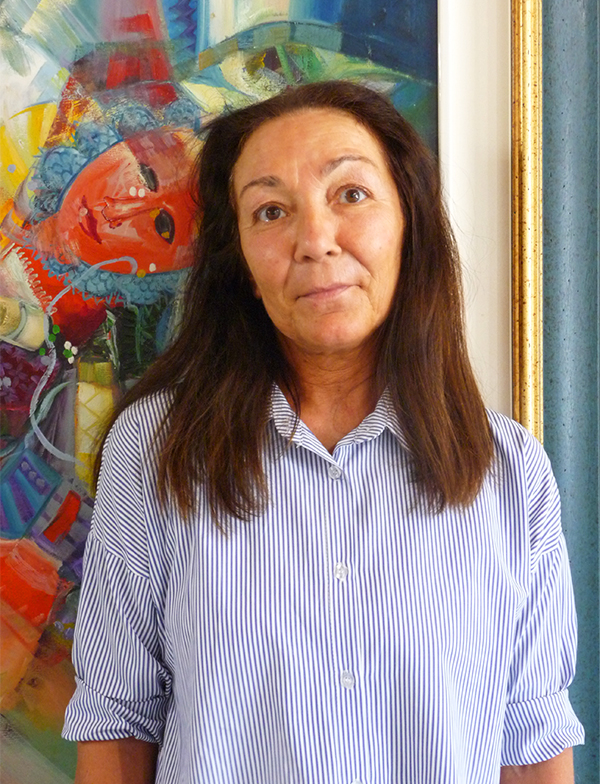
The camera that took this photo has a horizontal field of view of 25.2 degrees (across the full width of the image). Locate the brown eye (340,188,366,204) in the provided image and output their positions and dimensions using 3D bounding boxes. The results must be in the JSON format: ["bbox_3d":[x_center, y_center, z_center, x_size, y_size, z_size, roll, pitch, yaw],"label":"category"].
[{"bbox_3d":[0.043,-0.156,1.070,0.023,0.013,0.014,-10,-1,5],"label":"brown eye"}]

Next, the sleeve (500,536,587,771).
[{"bbox_3d":[0.204,0.221,1.140,0.077,0.193,0.120,0,-1,0],"label":"sleeve"}]

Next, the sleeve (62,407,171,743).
[{"bbox_3d":[-0.156,0.155,1.140,0.092,0.285,0.125,0,-1,0],"label":"sleeve"}]

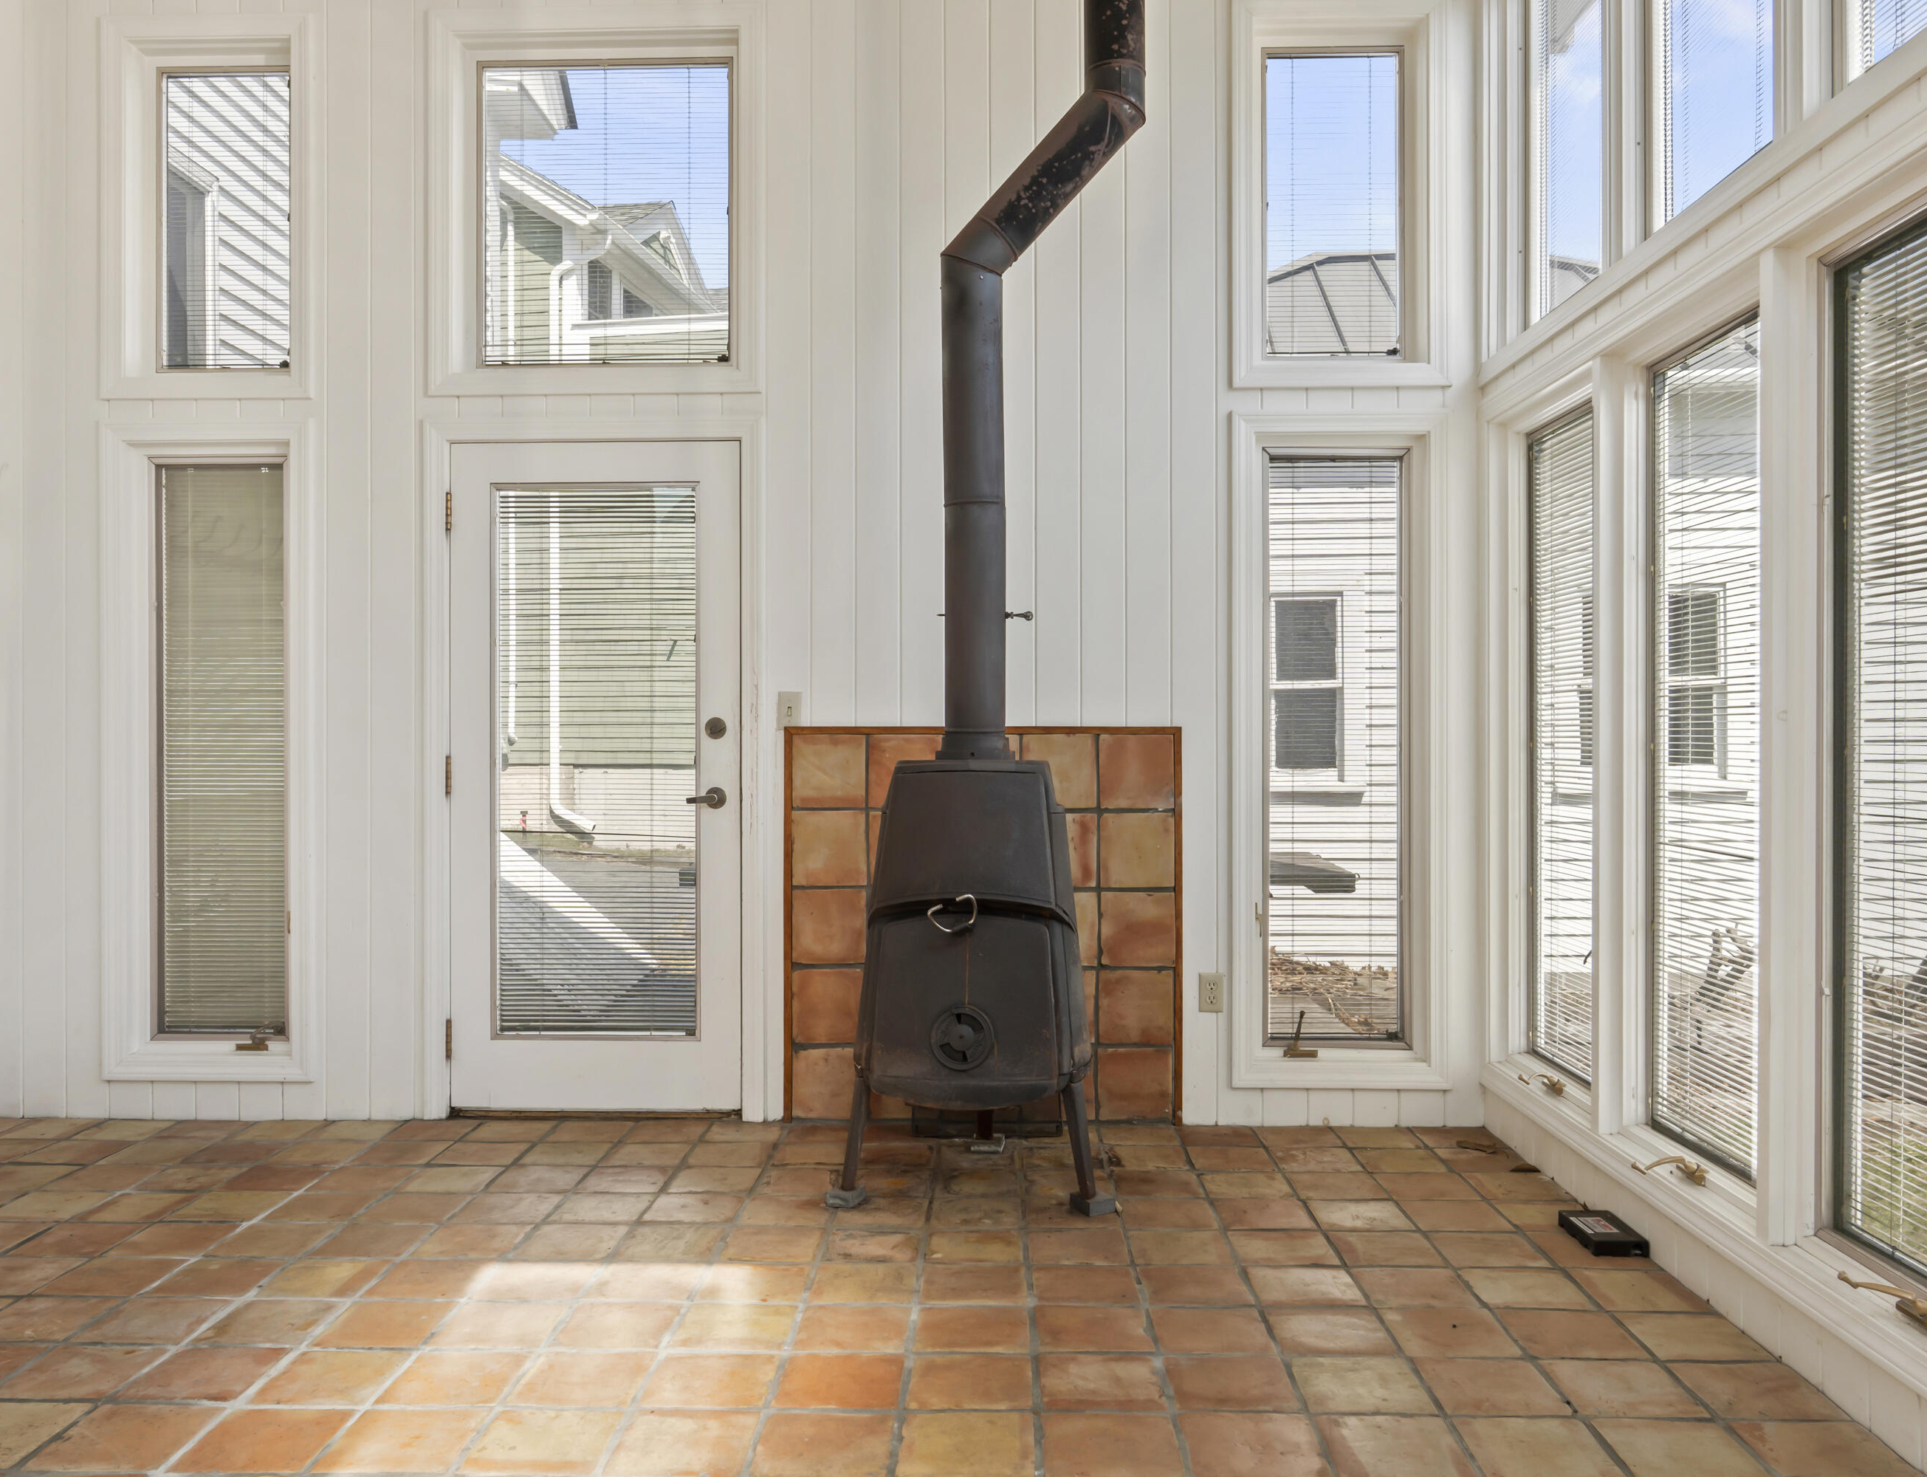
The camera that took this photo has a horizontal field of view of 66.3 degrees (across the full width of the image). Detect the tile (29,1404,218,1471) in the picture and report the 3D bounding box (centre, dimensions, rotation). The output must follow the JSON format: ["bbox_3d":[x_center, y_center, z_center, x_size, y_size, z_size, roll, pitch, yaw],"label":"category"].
[{"bbox_3d":[-1.388,1.163,2.448,0.209,0.016,0.224,0,0,2],"label":"tile"}]

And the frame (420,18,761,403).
[{"bbox_3d":[-1.083,-1.568,4.370,0.992,1.134,0.100,0,0,2],"label":"frame"}]

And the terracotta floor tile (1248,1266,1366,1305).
[{"bbox_3d":[0.699,1.126,3.015,0.209,0.015,0.201,0,0,1],"label":"terracotta floor tile"}]

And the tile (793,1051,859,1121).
[{"bbox_3d":[-0.399,1.036,4.412,0.221,0.210,0.013,0,0,1],"label":"tile"}]

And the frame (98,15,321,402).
[{"bbox_3d":[-2.239,-1.569,4.419,0.655,1.139,0.100,0,0,2],"label":"frame"}]

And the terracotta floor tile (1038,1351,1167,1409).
[{"bbox_3d":[0.239,1.128,2.572,0.211,0.015,0.208,0,0,1],"label":"terracotta floor tile"}]

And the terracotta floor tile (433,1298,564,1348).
[{"bbox_3d":[-0.881,1.129,2.826,0.212,0.015,0.208,0,0,1],"label":"terracotta floor tile"}]

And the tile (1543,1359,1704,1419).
[{"bbox_3d":[1.169,1.160,2.626,0.211,0.016,0.224,0,0,2],"label":"tile"}]

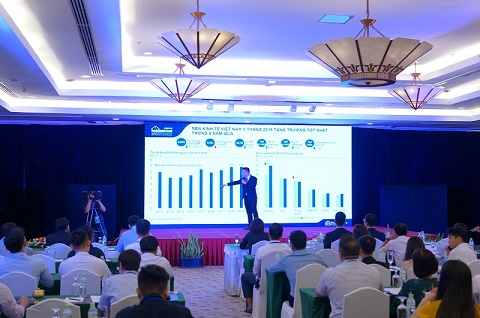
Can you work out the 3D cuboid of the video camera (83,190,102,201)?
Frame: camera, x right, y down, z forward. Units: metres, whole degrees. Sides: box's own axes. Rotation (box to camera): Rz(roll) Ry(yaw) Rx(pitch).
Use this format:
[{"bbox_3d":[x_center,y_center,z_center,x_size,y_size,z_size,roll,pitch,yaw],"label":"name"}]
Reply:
[{"bbox_3d":[-2.990,0.738,12.180,0.340,0.200,0.340,0,-2,-10],"label":"video camera"}]

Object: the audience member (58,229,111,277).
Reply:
[{"bbox_3d":[-1.674,1.454,6.448,0.540,1.340,0.750,0,-2,-9],"label":"audience member"}]

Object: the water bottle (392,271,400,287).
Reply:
[{"bbox_3d":[1.661,1.283,6.355,0.070,0.175,0.070,0,-2,-10],"label":"water bottle"}]

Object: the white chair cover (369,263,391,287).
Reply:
[{"bbox_3d":[1.407,1.661,6.740,0.450,0.950,0.520,0,-2,-10],"label":"white chair cover"}]

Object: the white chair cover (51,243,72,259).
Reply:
[{"bbox_3d":[-2.762,1.755,9.138,0.440,0.950,0.520,0,-2,-10],"label":"white chair cover"}]

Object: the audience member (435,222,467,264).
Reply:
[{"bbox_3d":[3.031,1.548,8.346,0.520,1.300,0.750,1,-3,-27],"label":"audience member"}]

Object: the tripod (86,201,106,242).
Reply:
[{"bbox_3d":[-2.911,1.598,12.147,0.800,1.500,0.800,0,-2,-10],"label":"tripod"}]

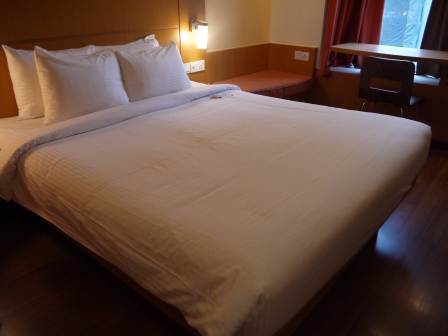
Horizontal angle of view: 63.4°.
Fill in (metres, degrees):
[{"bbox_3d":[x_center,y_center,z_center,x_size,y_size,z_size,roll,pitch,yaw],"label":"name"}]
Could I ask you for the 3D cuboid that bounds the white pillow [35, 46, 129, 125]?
[{"bbox_3d":[-0.811,-0.494,2.108,0.170,0.390,0.560,3,21,42],"label":"white pillow"}]

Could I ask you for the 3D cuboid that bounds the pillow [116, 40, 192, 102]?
[{"bbox_3d":[-0.463,-0.673,2.487,0.170,0.390,0.550,3,21,42],"label":"pillow"}]

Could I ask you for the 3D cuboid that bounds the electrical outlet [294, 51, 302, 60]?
[{"bbox_3d":[0.764,-1.149,3.707,0.084,0.084,0.012,20,32,35],"label":"electrical outlet"}]

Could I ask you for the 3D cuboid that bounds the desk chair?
[{"bbox_3d":[1.344,-0.504,2.984,0.420,0.780,0.470,20,32,35],"label":"desk chair"}]

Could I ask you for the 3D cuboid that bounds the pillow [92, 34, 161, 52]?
[{"bbox_3d":[-0.648,-0.689,2.484,0.160,0.400,0.560,6,23,41],"label":"pillow"}]

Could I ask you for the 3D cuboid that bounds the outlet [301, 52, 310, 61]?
[{"bbox_3d":[0.827,-1.123,3.661,0.084,0.084,0.012,20,32,35],"label":"outlet"}]

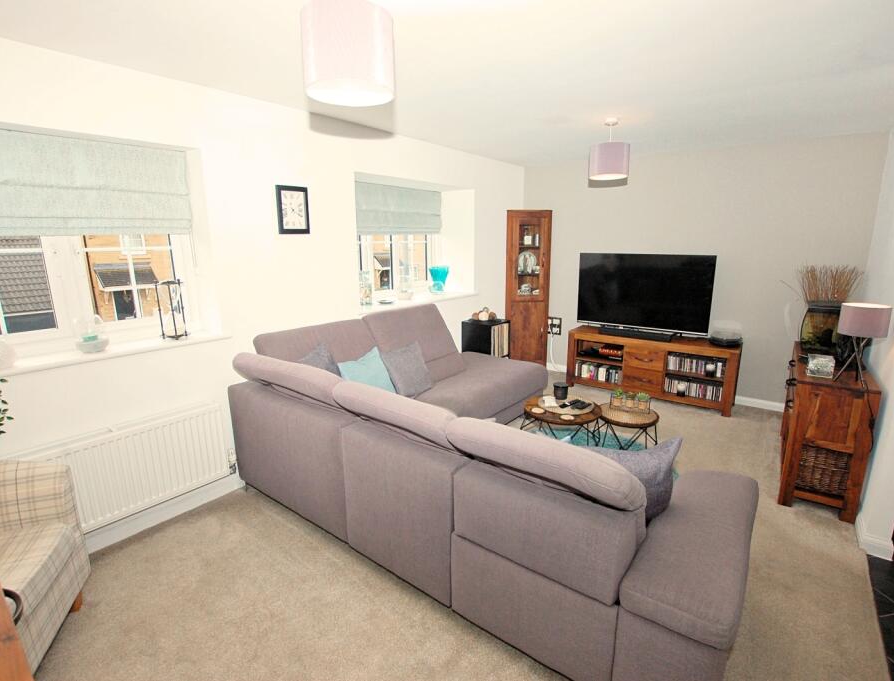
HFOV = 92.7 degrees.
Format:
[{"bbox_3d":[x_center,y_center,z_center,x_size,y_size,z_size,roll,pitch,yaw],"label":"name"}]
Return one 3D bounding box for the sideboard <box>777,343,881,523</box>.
[{"bbox_3d":[2.490,0.516,2.850,0.340,0.765,1.230,9,16,36],"label":"sideboard"}]

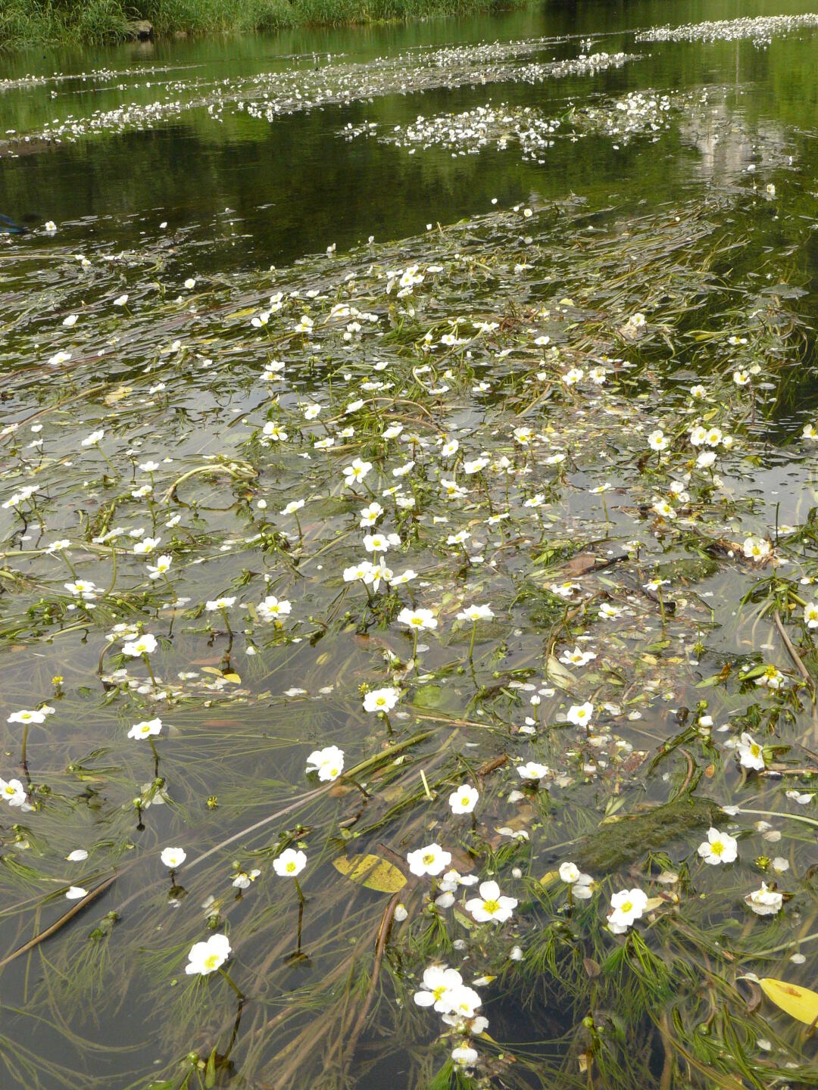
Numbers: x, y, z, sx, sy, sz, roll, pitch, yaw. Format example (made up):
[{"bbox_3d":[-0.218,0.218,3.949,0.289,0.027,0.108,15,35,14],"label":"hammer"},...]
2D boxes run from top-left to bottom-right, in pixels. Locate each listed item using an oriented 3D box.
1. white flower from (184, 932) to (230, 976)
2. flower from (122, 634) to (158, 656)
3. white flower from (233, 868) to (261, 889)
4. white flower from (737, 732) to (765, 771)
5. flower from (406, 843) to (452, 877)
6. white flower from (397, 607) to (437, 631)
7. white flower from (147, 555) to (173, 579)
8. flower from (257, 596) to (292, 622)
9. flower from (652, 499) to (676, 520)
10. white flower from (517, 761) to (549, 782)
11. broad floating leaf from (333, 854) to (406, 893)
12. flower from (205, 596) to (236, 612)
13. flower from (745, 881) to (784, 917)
[{"bbox_3d":[-0.109,0.226,0.812,0.029,0.006,0.029,-35,23,-15],"label":"white flower"},{"bbox_3d":[-0.205,0.076,1.130,0.025,0.008,0.025,-20,25,-11],"label":"flower"},{"bbox_3d":[-0.094,0.194,0.861,0.017,0.010,0.013,-7,20,-8],"label":"white flower"},{"bbox_3d":[0.221,0.134,0.959,0.007,0.023,0.023,30,-1,-25],"label":"white flower"},{"bbox_3d":[0.013,0.192,0.896,0.027,0.007,0.027,-8,23,-1],"label":"flower"},{"bbox_3d":[0.006,0.056,1.132,0.029,0.009,0.029,1,22,0],"label":"white flower"},{"bbox_3d":[-0.218,0.019,1.297,0.022,0.007,0.022,-34,40,-8],"label":"white flower"},{"bbox_3d":[-0.113,0.053,1.243,0.028,0.009,0.028,3,35,-5],"label":"flower"},{"bbox_3d":[0.248,-0.034,1.447,0.025,0.007,0.025,30,33,8],"label":"flower"},{"bbox_3d":[0.090,0.165,1.072,0.023,0.009,0.023,-1,25,5],"label":"white flower"},{"bbox_3d":[-0.025,0.219,0.989,0.029,0.005,0.056,-18,27,-34],"label":"broad floating leaf"},{"bbox_3d":[-0.160,0.051,1.258,0.026,0.005,0.026,-13,17,-8],"label":"flower"},{"bbox_3d":[0.207,0.206,0.862,0.021,0.012,0.021,3,22,14],"label":"flower"}]

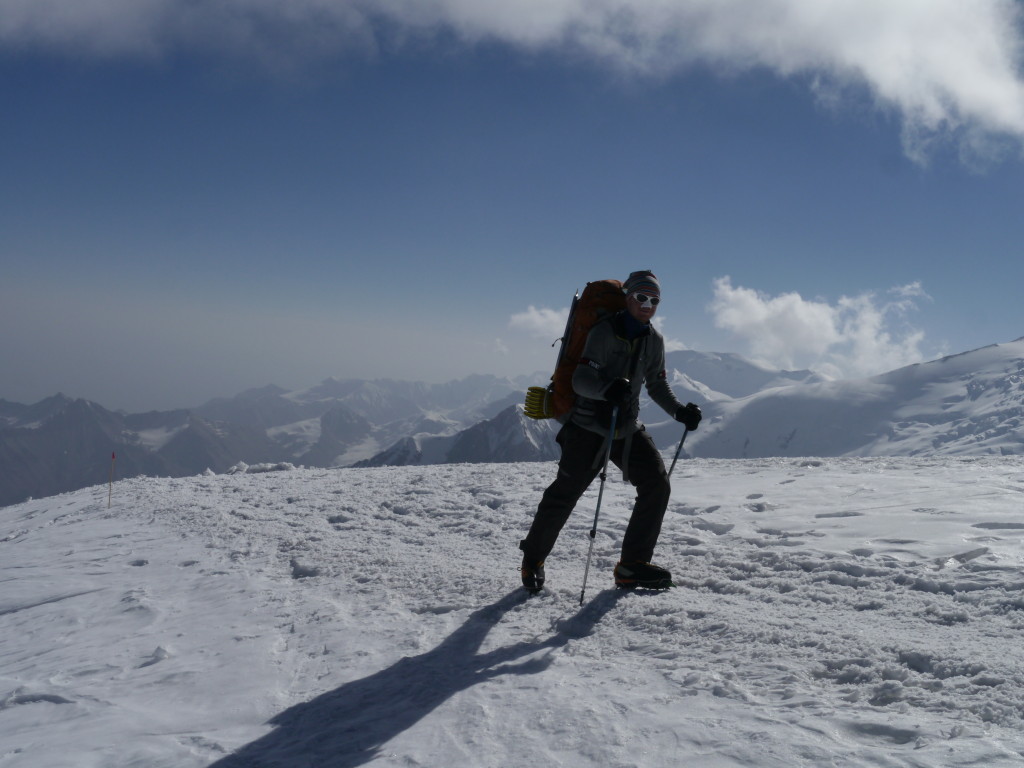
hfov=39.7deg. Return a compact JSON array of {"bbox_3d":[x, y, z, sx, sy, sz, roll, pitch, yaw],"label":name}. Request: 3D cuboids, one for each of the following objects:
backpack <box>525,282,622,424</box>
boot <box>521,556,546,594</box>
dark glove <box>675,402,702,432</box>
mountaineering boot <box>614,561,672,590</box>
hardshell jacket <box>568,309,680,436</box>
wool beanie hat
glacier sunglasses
[{"bbox_3d":[0.376,-0.181,7.680,0.380,0.700,0.340,2,17,-46],"label":"backpack"},{"bbox_3d":[0.116,1.008,7.470,0.120,0.200,0.300,0,1,-9],"label":"boot"},{"bbox_3d":[0.926,0.176,7.450,0.140,0.150,0.115,1,2,41],"label":"dark glove"},{"bbox_3d":[0.699,1.008,7.550,0.310,0.180,0.120,0,2,18],"label":"mountaineering boot"},{"bbox_3d":[0.597,-0.045,7.470,0.500,0.640,0.360,0,15,-41],"label":"hardshell jacket"},{"bbox_3d":[0.670,-0.519,7.400,0.180,0.155,0.210,10,12,-33],"label":"wool beanie hat"},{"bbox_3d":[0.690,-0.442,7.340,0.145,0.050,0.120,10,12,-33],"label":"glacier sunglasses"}]

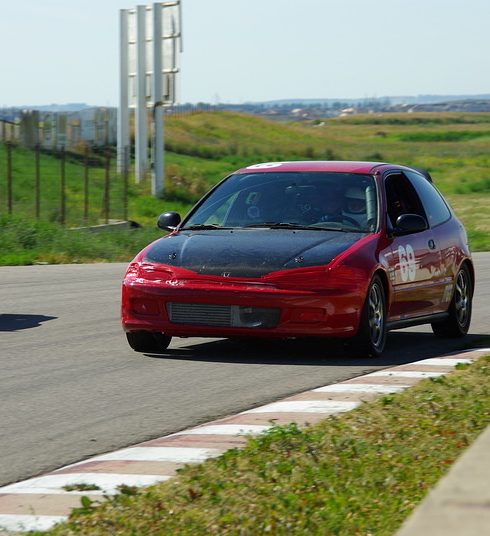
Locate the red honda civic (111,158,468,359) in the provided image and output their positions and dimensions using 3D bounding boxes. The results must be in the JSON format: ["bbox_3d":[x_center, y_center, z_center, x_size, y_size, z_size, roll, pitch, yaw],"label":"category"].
[{"bbox_3d":[0.421,-0.109,25.460,1.720,1.300,4.070,1,2,16],"label":"red honda civic"}]

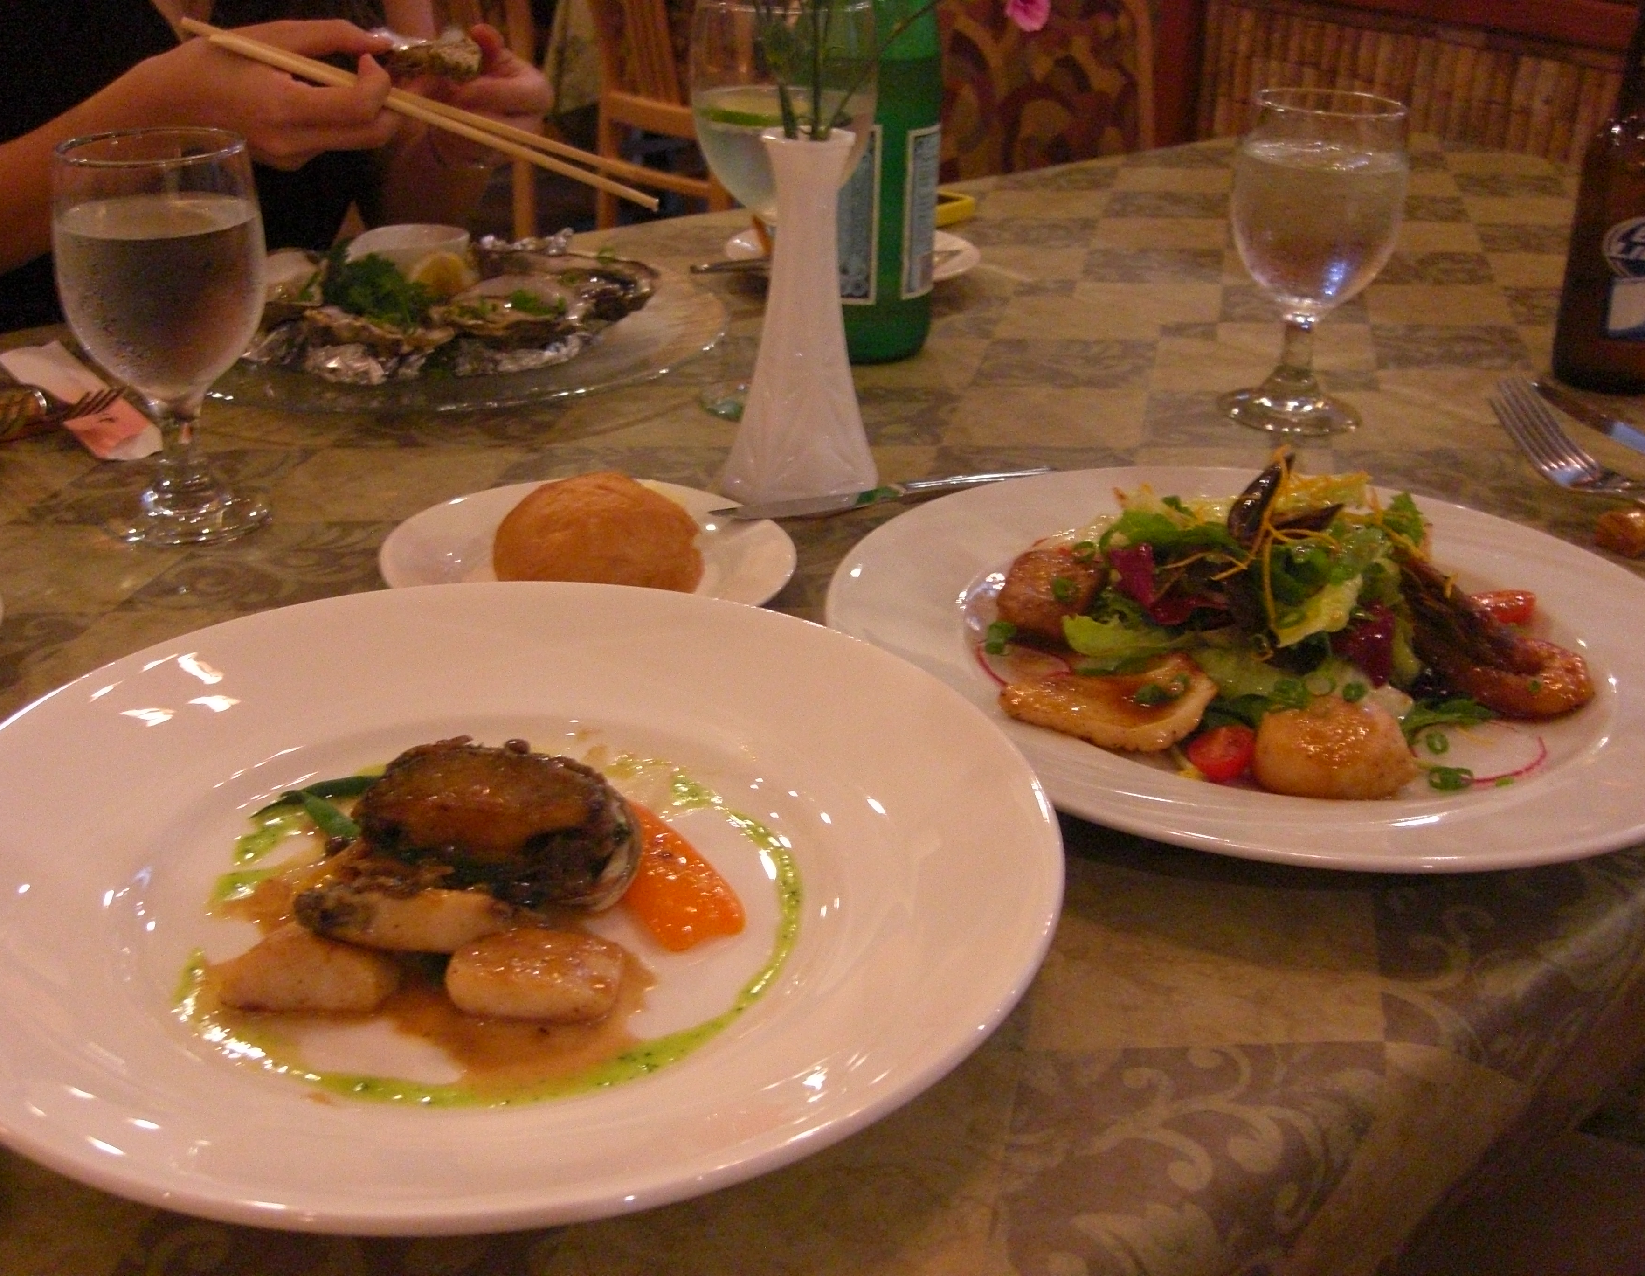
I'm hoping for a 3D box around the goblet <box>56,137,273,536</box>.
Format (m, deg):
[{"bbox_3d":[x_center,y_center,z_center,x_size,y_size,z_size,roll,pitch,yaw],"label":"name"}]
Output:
[{"bbox_3d":[-0.254,-0.117,0.730,0.077,0.149,0.077,2,26,0],"label":"goblet"}]

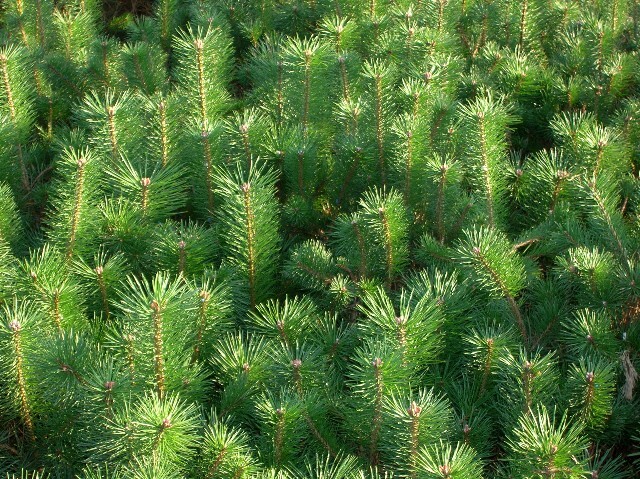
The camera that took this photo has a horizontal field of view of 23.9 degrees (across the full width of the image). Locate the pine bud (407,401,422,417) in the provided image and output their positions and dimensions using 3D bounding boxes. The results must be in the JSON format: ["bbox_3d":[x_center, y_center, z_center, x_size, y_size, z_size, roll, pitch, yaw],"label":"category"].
[{"bbox_3d":[0.125,0.224,2.000,0.019,0.021,0.018,0,32,0],"label":"pine bud"}]

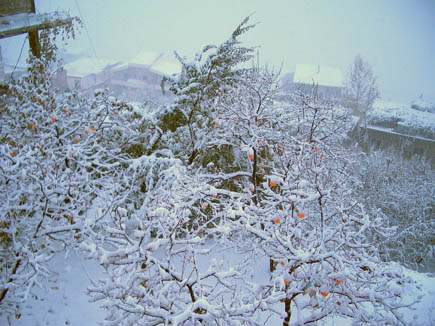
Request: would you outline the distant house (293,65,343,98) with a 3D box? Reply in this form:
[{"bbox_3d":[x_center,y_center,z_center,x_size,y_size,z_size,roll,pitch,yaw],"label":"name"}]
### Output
[{"bbox_3d":[14.846,-12.604,68.000,8.100,5.200,5.800,1,10,-8],"label":"distant house"}]

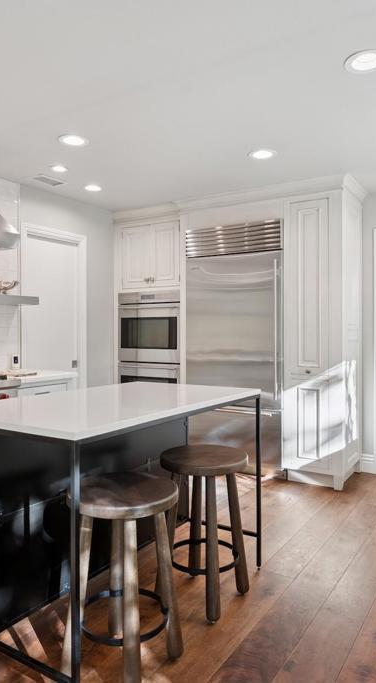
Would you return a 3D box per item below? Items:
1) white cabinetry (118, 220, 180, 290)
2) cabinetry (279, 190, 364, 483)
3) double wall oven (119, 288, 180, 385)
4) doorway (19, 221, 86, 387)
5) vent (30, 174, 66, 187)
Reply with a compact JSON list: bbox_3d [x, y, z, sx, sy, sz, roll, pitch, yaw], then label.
[{"bbox_3d":[-0.238,-0.836,4.789,0.775,0.665,0.600,0,1,33],"label":"white cabinetry"},{"bbox_3d":[1.150,-0.040,3.873,0.458,2.355,0.640,0,1,33],"label":"cabinetry"},{"bbox_3d":[-0.243,0.148,4.795,0.780,1.303,0.560,0,1,34],"label":"double wall oven"},{"bbox_3d":[-1.196,0.084,4.065,0.120,2.108,0.720,0,1,34],"label":"doorway"},{"bbox_3d":[-1.082,-1.236,3.506,0.160,0.020,0.260,0,1,34],"label":"vent"}]

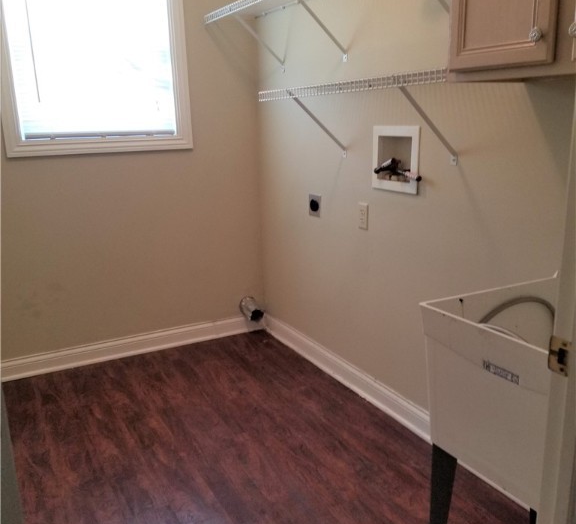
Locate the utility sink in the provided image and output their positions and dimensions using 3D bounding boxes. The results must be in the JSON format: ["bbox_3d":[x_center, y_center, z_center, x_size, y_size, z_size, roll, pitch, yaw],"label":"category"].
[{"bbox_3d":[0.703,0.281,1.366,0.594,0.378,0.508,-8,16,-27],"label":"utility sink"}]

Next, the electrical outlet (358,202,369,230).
[{"bbox_3d":[0.338,-0.203,2.586,0.008,0.115,0.070,-8,16,-27],"label":"electrical outlet"}]

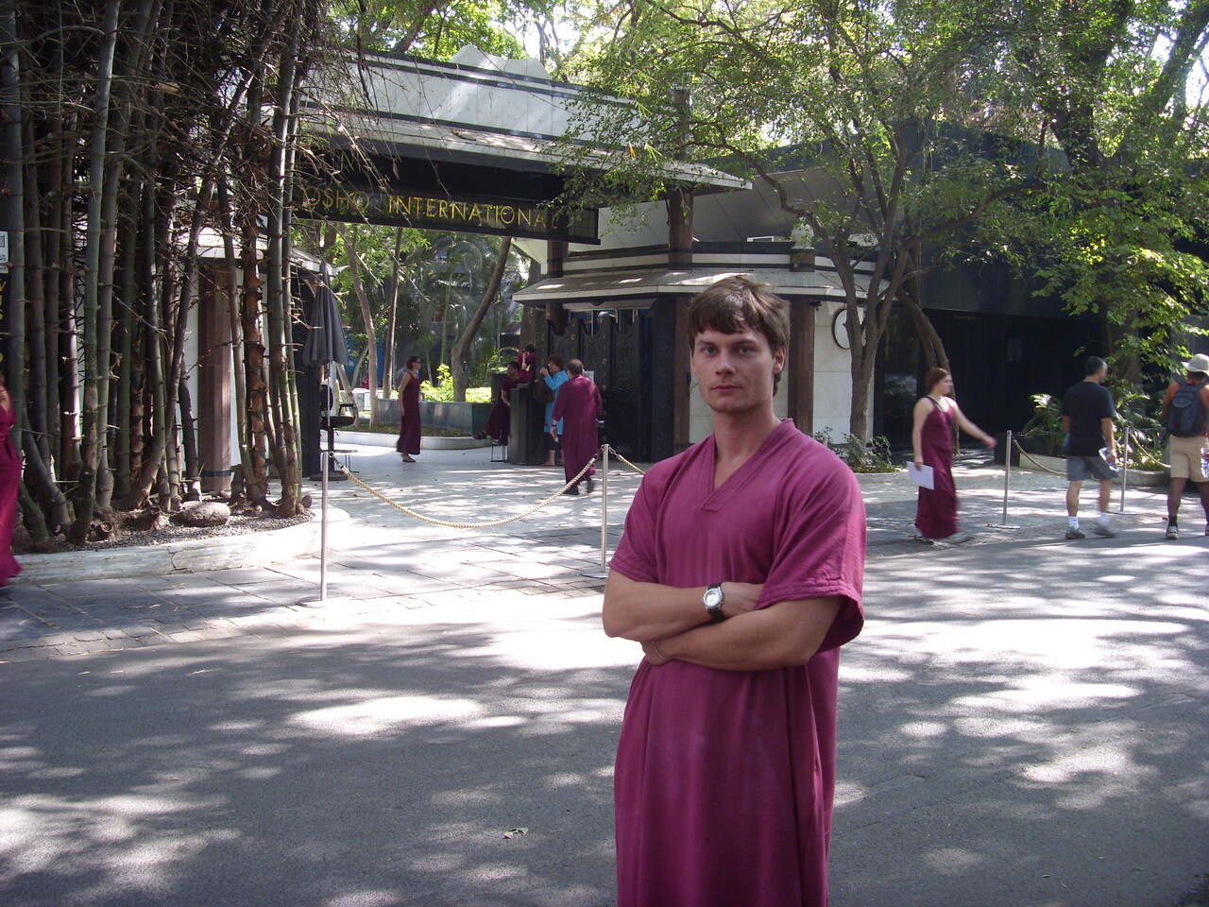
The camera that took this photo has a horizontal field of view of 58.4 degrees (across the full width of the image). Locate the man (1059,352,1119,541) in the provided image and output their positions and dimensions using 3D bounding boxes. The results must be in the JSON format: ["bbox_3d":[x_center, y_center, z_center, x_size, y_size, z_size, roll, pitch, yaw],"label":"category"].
[{"bbox_3d":[4.694,-0.047,10.369,0.380,1.740,0.480,-2,6,-33],"label":"man"}]

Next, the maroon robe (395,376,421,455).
[{"bbox_3d":[-3.071,-0.621,16.900,0.420,1.270,0.420,2,5,16],"label":"maroon robe"}]

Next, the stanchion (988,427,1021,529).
[{"bbox_3d":[4.142,0.249,11.148,0.340,0.990,0.340,1,5,0],"label":"stanchion"}]

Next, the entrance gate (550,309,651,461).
[{"bbox_3d":[-0.071,-1.158,18.230,2.150,2.460,0.160,5,6,38],"label":"entrance gate"}]

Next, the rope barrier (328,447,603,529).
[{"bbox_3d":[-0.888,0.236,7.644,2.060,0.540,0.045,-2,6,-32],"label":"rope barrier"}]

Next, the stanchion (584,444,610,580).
[{"bbox_3d":[0.002,0.416,8.210,0.340,0.990,0.340,1,5,0],"label":"stanchion"}]

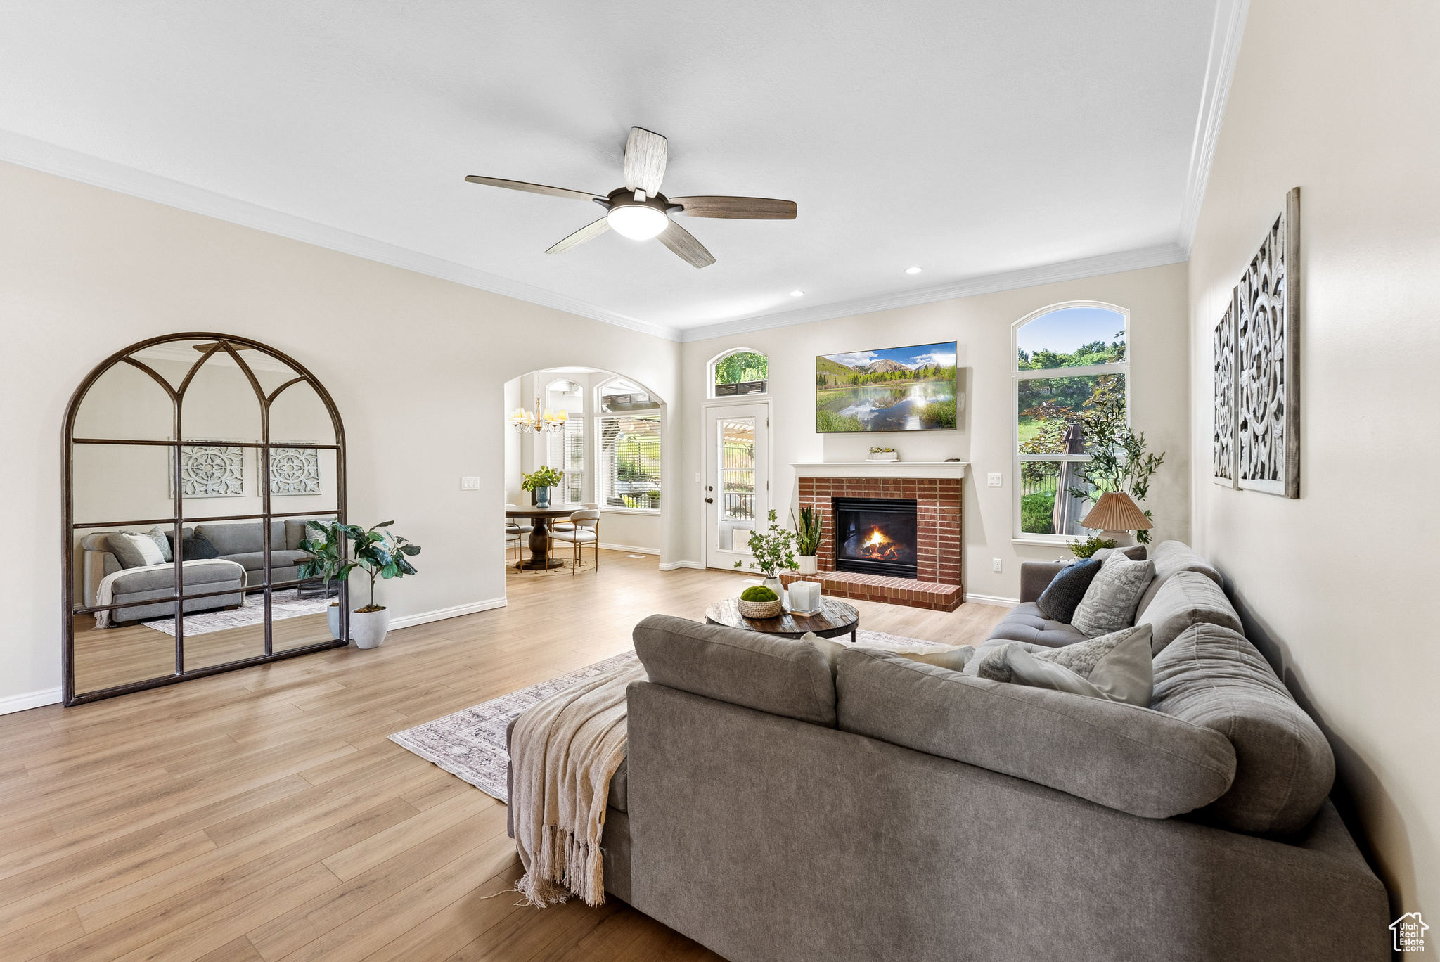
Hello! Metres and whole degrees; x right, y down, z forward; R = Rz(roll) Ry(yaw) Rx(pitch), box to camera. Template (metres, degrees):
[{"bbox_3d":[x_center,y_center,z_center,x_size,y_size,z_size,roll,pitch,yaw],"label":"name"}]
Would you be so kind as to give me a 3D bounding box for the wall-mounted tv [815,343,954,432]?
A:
[{"bbox_3d":[1.633,-0.909,5.644,1.420,0.820,0.070,0,6,33],"label":"wall-mounted tv"}]

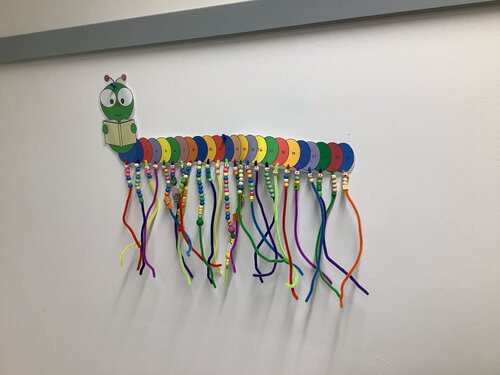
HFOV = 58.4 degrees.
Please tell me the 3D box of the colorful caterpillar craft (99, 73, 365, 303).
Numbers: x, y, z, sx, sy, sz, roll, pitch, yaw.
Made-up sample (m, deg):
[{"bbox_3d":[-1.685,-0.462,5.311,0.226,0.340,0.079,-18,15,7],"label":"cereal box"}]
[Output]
[{"bbox_3d":[-0.064,-0.009,0.924,0.594,0.478,0.055,1,9,21],"label":"colorful caterpillar craft"}]

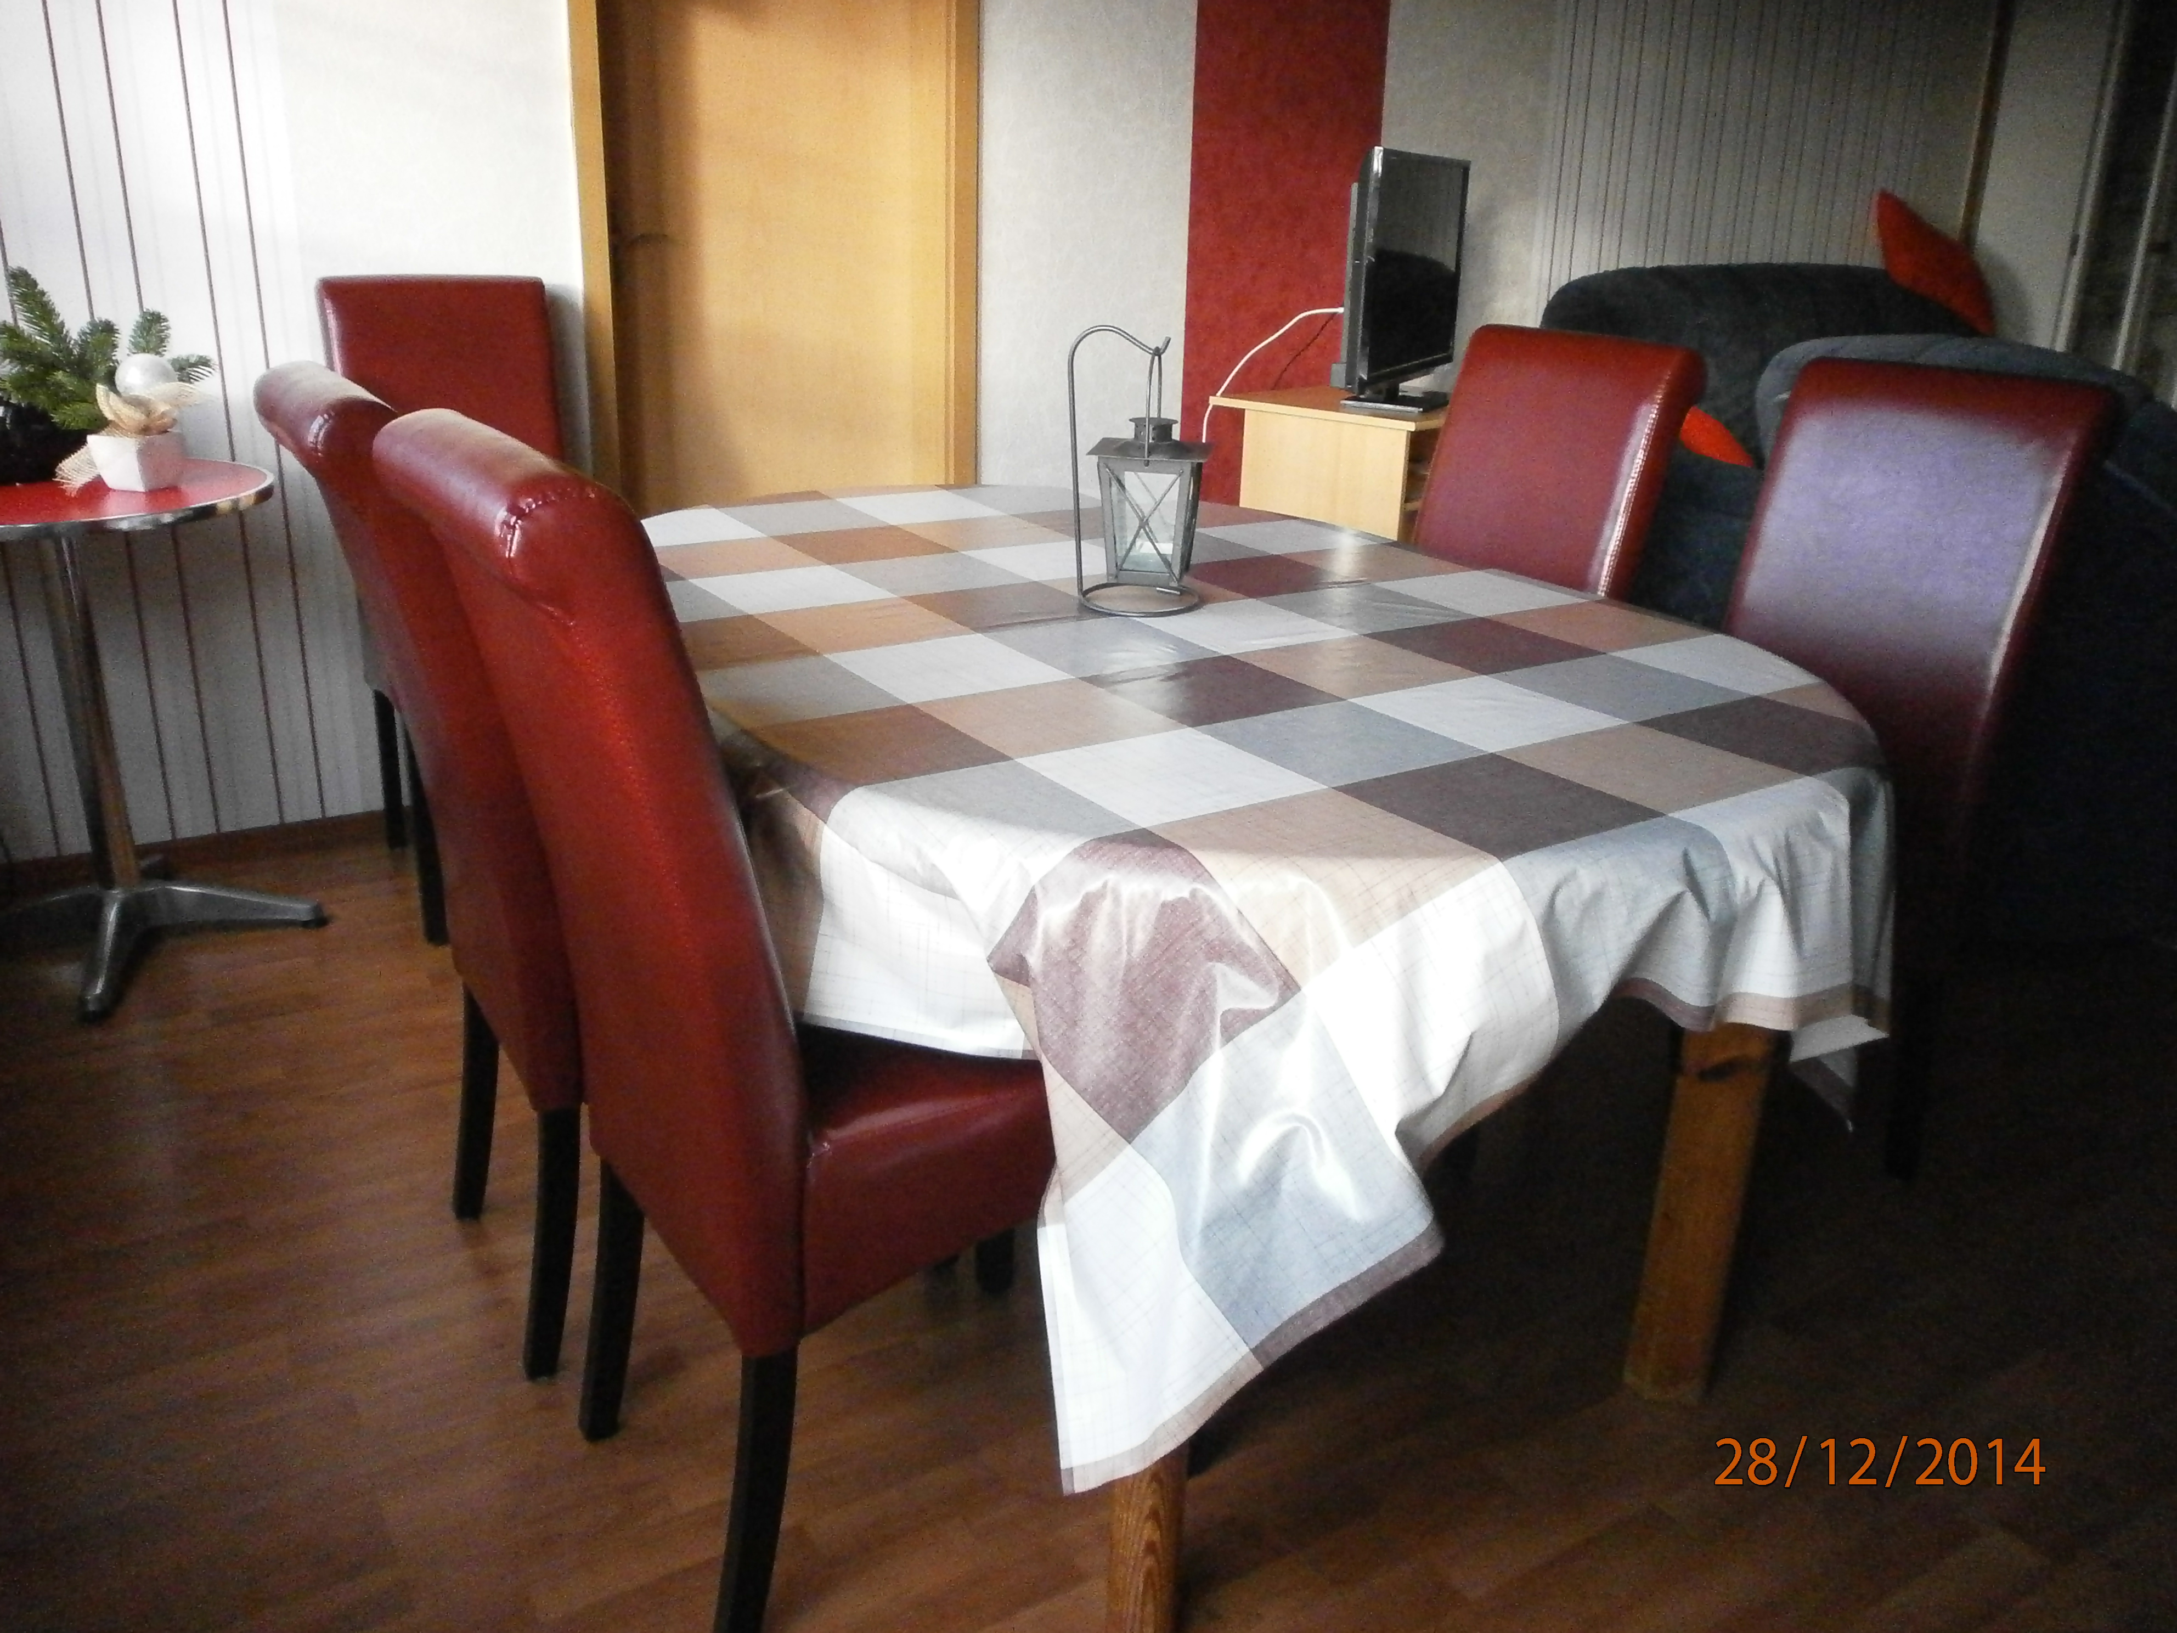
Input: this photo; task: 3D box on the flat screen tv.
[{"bbox_3d":[0.682,-1.169,3.694,0.189,0.525,0.778,11,22,23],"label":"flat screen tv"}]

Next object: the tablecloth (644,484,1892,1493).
[{"bbox_3d":[0.015,-0.034,1.992,1.140,0.450,1.650,-12,24,-32],"label":"tablecloth"}]

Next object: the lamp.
[{"bbox_3d":[0.062,-0.384,1.877,0.152,0.295,0.138,5,21,9],"label":"lamp"}]

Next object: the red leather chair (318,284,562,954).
[{"bbox_3d":[-1.045,-0.387,2.938,0.420,1.030,0.626,-10,24,-29],"label":"red leather chair"}]

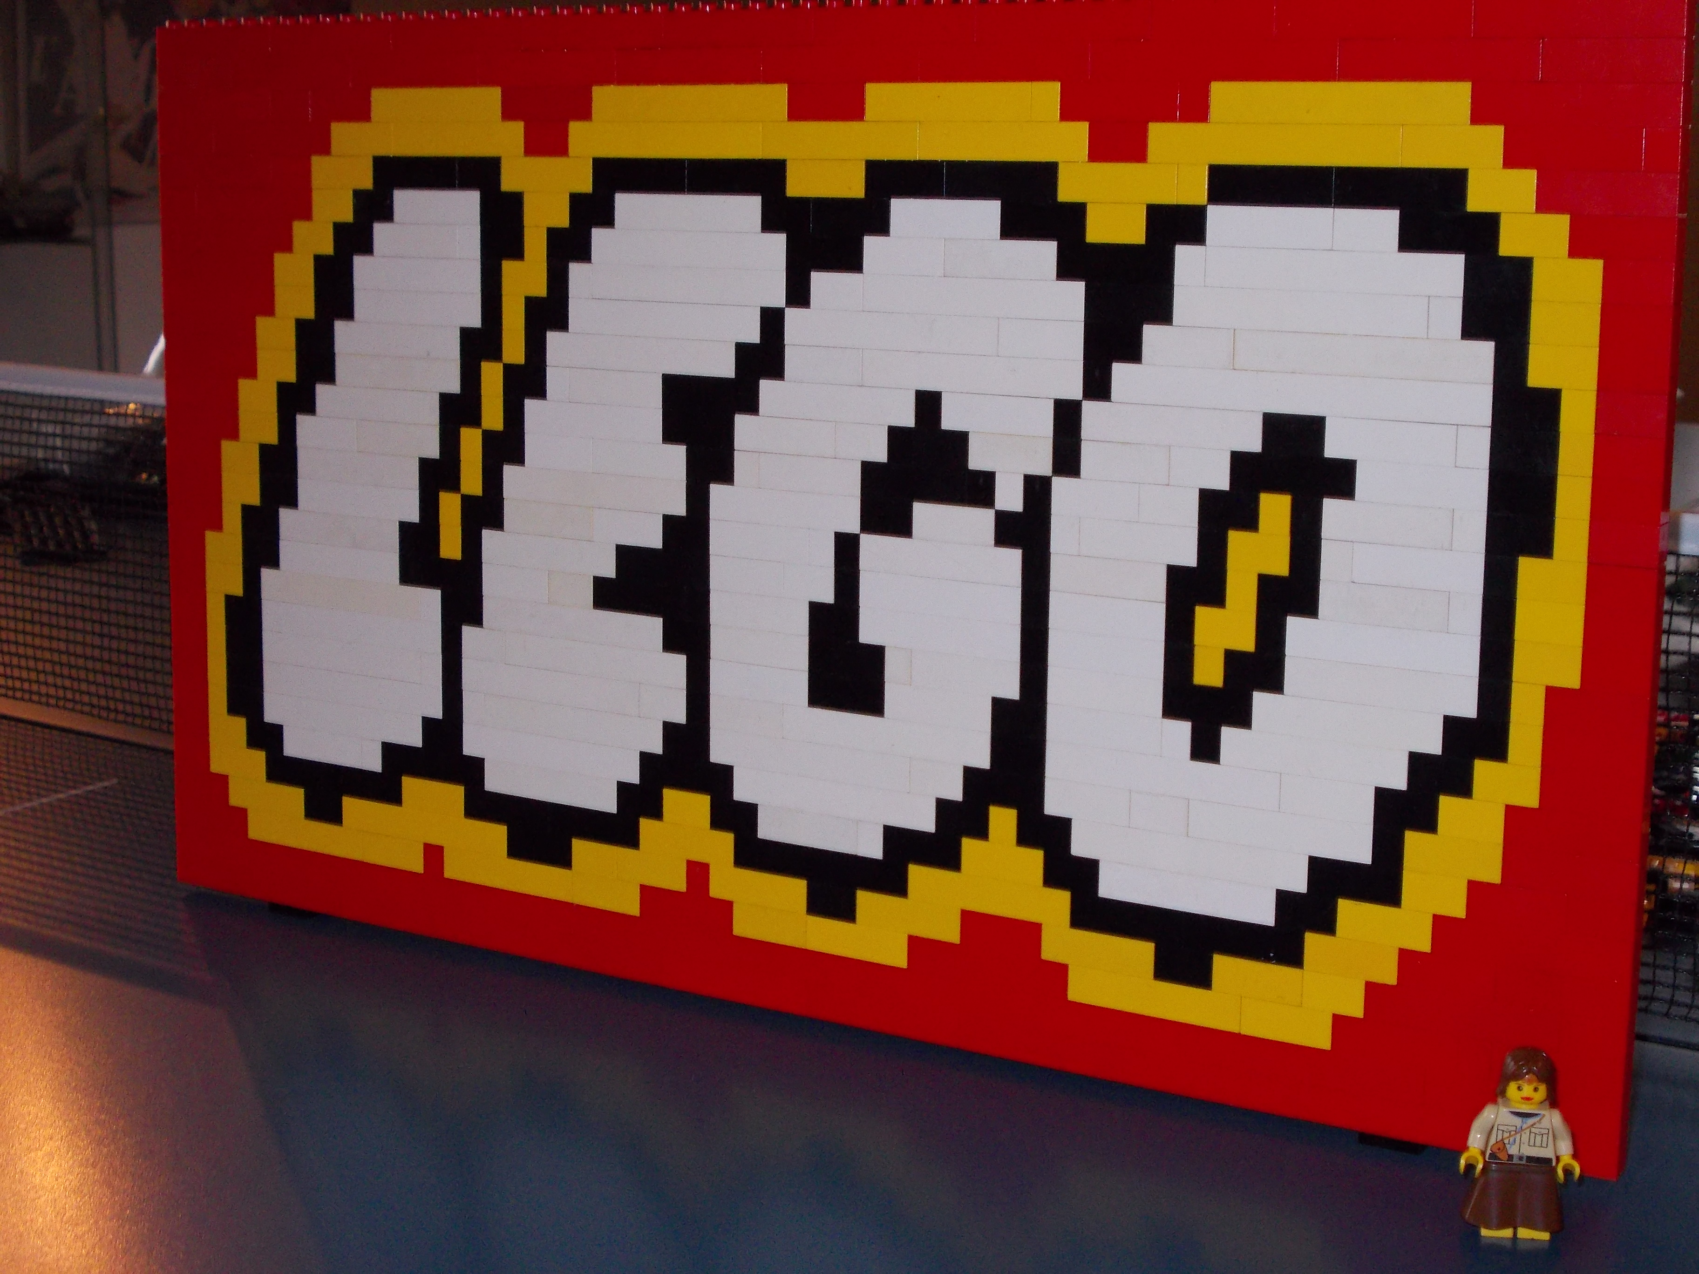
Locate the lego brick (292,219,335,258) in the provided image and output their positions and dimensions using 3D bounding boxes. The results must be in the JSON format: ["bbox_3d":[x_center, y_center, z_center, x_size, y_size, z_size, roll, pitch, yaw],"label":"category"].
[{"bbox_3d":[-0.157,-0.119,0.748,0.016,0.010,0.008,7,12,31],"label":"lego brick"}]

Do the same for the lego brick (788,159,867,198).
[{"bbox_3d":[-0.004,-0.119,0.649,0.024,0.010,0.008,7,12,31],"label":"lego brick"}]

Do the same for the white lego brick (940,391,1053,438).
[{"bbox_3d":[0.040,-0.057,0.635,0.032,0.010,0.008,7,12,31],"label":"white lego brick"}]

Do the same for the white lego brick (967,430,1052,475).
[{"bbox_3d":[0.042,-0.047,0.633,0.024,0.010,0.008,7,12,31],"label":"white lego brick"}]

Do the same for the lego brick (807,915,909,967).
[{"bbox_3d":[0.004,0.082,0.679,0.032,0.010,0.008,7,12,31],"label":"lego brick"}]

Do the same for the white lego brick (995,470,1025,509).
[{"bbox_3d":[0.043,-0.037,0.634,0.008,0.010,0.008,7,12,31],"label":"white lego brick"}]

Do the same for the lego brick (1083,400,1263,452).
[{"bbox_3d":[0.080,-0.052,0.609,0.048,0.010,0.008,7,12,31],"label":"lego brick"}]

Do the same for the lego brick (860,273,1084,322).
[{"bbox_3d":[0.033,-0.086,0.633,0.064,0.010,0.008,7,12,31],"label":"lego brick"}]

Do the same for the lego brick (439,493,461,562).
[{"bbox_3d":[-0.115,-0.033,0.736,0.008,0.019,0.008,7,12,31],"label":"lego brick"}]

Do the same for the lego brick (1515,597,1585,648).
[{"bbox_3d":[0.160,-0.004,0.567,0.016,0.010,0.008,7,12,31],"label":"lego brick"}]

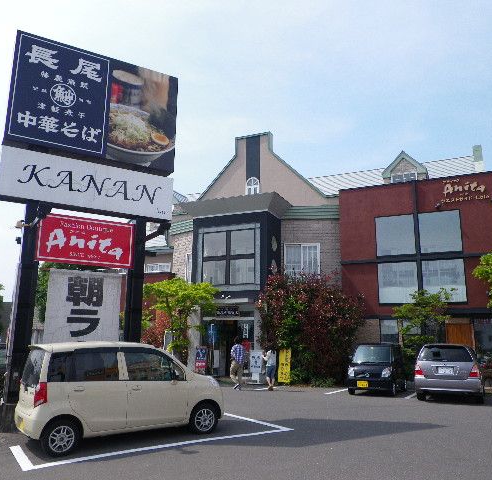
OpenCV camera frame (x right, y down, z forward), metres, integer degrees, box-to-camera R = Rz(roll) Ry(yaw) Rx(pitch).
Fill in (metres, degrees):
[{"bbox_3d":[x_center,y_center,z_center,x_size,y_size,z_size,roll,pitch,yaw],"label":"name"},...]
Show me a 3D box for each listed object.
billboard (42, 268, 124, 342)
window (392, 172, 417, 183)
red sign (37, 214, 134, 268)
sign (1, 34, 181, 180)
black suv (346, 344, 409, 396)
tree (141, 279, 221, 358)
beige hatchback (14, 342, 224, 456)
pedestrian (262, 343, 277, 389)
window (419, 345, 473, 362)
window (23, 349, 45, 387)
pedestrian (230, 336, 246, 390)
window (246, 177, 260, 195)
[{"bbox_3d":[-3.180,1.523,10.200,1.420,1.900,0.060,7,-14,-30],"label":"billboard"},{"bbox_3d":[7.276,-2.792,23.858,1.150,0.640,0.120,-5,-13,23],"label":"window"},{"bbox_3d":[-3.197,0.042,10.422,1.889,0.926,0.120,8,-14,-30],"label":"red sign"},{"bbox_3d":[-3.191,-2.819,11.155,3.502,2.359,0.350,8,-14,-30],"label":"sign"},{"bbox_3d":[4.682,4.521,18.293,1.475,1.735,3.395,-5,-13,25],"label":"black suv"},{"bbox_3d":[-2.523,3.456,19.502,2.600,3.900,2.600,0,-12,0],"label":"tree"},{"bbox_3d":[-1.990,2.550,8.830,3.395,1.620,1.475,10,-16,-39],"label":"beige hatchback"},{"bbox_3d":[0.790,4.279,17.400,0.420,1.580,0.450,-11,-17,44],"label":"pedestrian"},{"bbox_3d":[5.872,3.341,15.200,1.480,0.520,0.120,-5,-38,23],"label":"window"},{"bbox_3d":[-3.206,1.940,7.830,0.120,0.520,1.080,9,-15,-37],"label":"window"},{"bbox_3d":[-0.245,4.144,17.400,0.530,1.770,0.480,7,-13,-27],"label":"pedestrian"},{"bbox_3d":[0.371,-2.610,25.725,0.730,1.060,0.120,-5,-13,23],"label":"window"}]

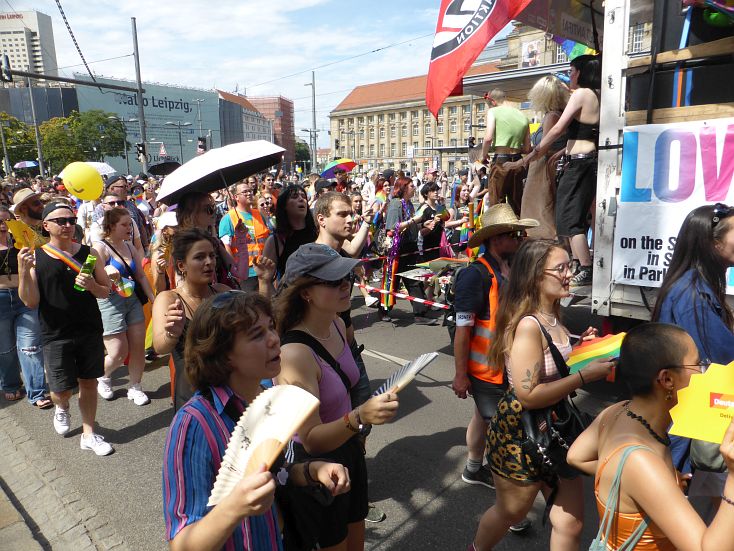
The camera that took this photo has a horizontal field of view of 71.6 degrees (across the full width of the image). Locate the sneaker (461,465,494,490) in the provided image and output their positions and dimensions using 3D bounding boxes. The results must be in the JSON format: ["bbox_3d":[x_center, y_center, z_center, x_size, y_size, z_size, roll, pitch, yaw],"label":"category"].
[{"bbox_3d":[0.751,1.261,3.176,0.300,0.110,0.108,4,12,23],"label":"sneaker"}]

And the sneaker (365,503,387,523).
[{"bbox_3d":[-0.037,1.318,2.915,0.290,0.100,0.105,2,11,13],"label":"sneaker"}]

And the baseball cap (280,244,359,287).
[{"bbox_3d":[-0.171,-0.040,1.871,0.270,0.150,0.190,6,13,27],"label":"baseball cap"}]

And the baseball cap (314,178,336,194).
[{"bbox_3d":[-0.512,-1.085,6.209,0.270,0.140,0.190,4,13,20],"label":"baseball cap"}]

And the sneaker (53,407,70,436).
[{"bbox_3d":[-2.387,1.130,3.963,0.105,0.115,0.290,-8,13,-33],"label":"sneaker"}]

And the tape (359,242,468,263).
[{"bbox_3d":[0.630,-0.293,6.100,0.040,0.080,2.000,9,14,41],"label":"tape"}]

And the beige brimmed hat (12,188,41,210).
[{"bbox_3d":[-3.311,-0.739,4.950,0.290,0.130,0.265,-20,5,17],"label":"beige brimmed hat"}]

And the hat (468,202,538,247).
[{"bbox_3d":[0.729,-0.269,2.740,0.385,0.160,0.330,-12,6,24],"label":"hat"}]

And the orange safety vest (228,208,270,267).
[{"bbox_3d":[-1.206,-0.392,5.250,0.430,0.620,0.270,-8,13,-32],"label":"orange safety vest"}]

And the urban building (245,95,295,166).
[{"bbox_3d":[-42.495,-59.021,218.882,19.000,31.000,20.000,1,12,9],"label":"urban building"}]

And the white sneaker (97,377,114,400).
[{"bbox_3d":[-2.401,1.034,4.659,0.095,0.110,0.265,-11,16,-42],"label":"white sneaker"}]

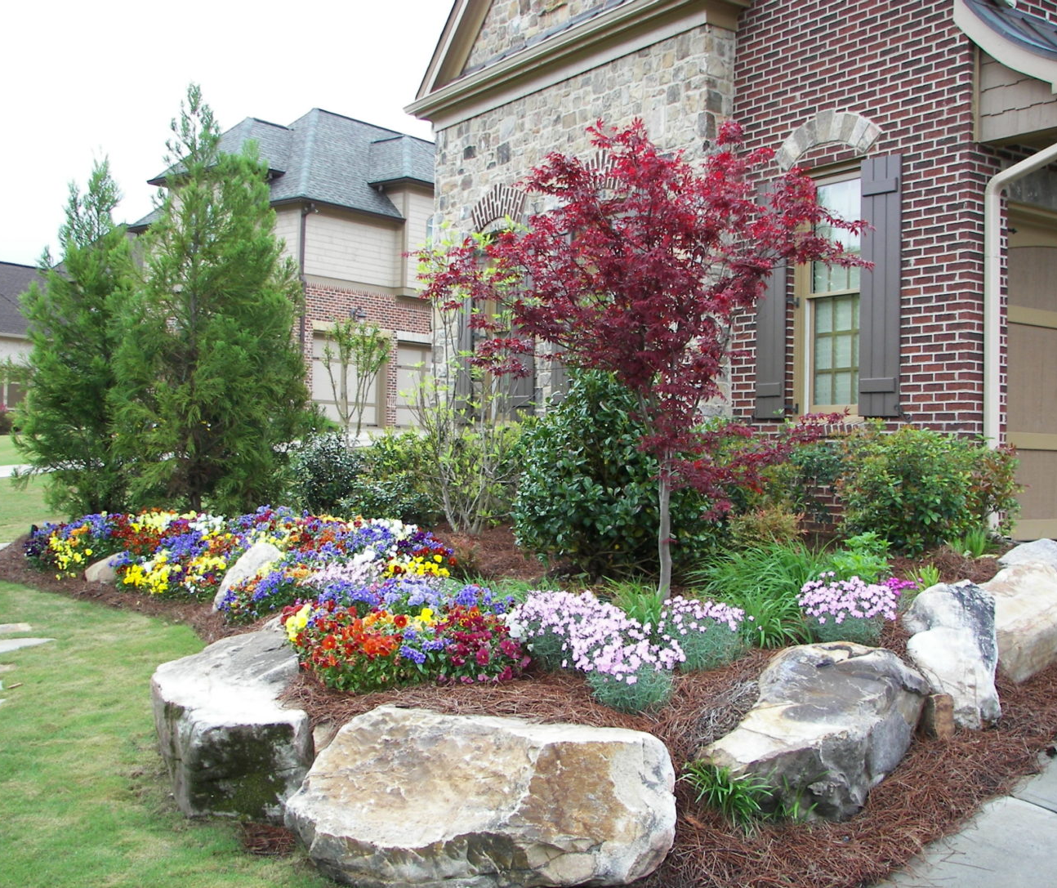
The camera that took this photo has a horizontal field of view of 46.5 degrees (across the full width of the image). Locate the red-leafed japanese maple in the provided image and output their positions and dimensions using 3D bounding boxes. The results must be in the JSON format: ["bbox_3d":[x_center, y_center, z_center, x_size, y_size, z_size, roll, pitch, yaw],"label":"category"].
[{"bbox_3d":[0.594,-0.443,6.450,2.336,2.499,2.100,0,-2,5],"label":"red-leafed japanese maple"}]

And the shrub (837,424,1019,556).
[{"bbox_3d":[2.788,0.320,8.600,1.266,0.917,1.050,0,-2,18],"label":"shrub"}]

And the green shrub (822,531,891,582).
[{"bbox_3d":[1.944,0.688,7.300,0.406,0.340,0.400,0,-2,15],"label":"green shrub"}]

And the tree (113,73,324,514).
[{"bbox_3d":[-2.785,-1.285,11.000,1.843,3.866,1.800,1,-2,-14],"label":"tree"}]

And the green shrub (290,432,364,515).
[{"bbox_3d":[-1.785,0.272,10.800,0.673,0.779,0.660,1,-2,-9],"label":"green shrub"}]

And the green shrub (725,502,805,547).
[{"bbox_3d":[1.651,0.591,8.600,0.556,0.362,0.500,0,-2,11],"label":"green shrub"}]

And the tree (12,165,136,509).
[{"bbox_3d":[-4.536,-1.061,12.500,1.381,3.652,1.450,1,-2,-20],"label":"tree"}]

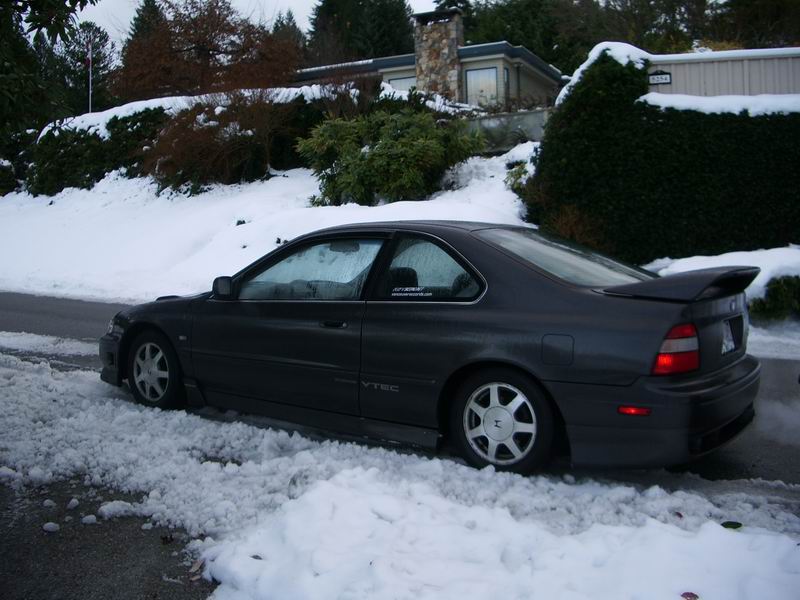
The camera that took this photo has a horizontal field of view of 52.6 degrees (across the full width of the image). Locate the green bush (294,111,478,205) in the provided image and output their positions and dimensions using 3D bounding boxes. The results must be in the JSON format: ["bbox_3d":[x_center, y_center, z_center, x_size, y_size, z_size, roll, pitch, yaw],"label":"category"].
[{"bbox_3d":[-0.240,-3.236,18.500,4.100,2.200,2.900,0,1,22],"label":"green bush"}]

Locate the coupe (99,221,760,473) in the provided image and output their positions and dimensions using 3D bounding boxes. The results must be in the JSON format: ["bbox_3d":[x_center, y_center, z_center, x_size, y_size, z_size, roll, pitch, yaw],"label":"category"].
[{"bbox_3d":[-0.043,0.159,5.422,4.660,1.370,1.800,3,3,36],"label":"coupe"}]

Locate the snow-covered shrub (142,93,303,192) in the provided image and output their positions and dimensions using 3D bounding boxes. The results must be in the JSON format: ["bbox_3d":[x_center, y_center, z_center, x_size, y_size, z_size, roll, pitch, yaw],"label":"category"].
[{"bbox_3d":[-4.718,-4.186,21.500,4.100,2.660,2.600,0,1,22],"label":"snow-covered shrub"}]

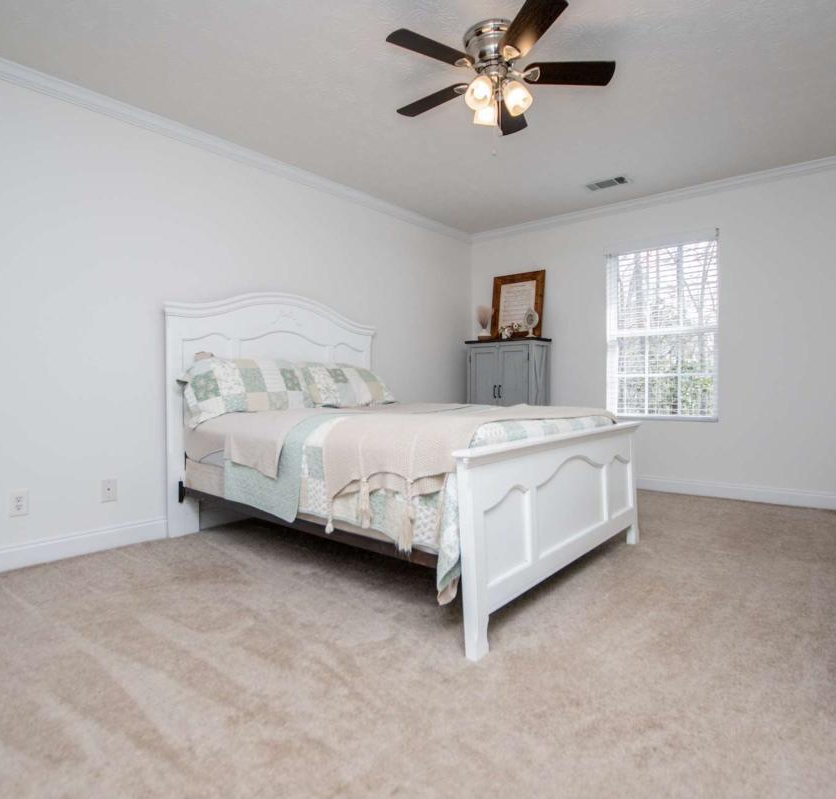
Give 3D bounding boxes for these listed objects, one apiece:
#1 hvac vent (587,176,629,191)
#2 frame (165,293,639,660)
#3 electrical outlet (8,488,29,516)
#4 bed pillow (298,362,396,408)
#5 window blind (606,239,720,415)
[{"bbox_3d":[1.484,-1.677,3.906,0.310,0.020,0.150,1,2,37],"label":"hvac vent"},{"bbox_3d":[-0.131,0.043,2.876,2.197,1.553,1.709,1,2,42],"label":"frame"},{"bbox_3d":[-1.982,0.512,2.486,0.010,0.122,0.075,1,2,42],"label":"electrical outlet"},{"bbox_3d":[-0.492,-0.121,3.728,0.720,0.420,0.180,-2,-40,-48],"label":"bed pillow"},{"bbox_3d":[2.020,-0.586,4.197,0.868,1.500,0.060,1,2,37],"label":"window blind"}]

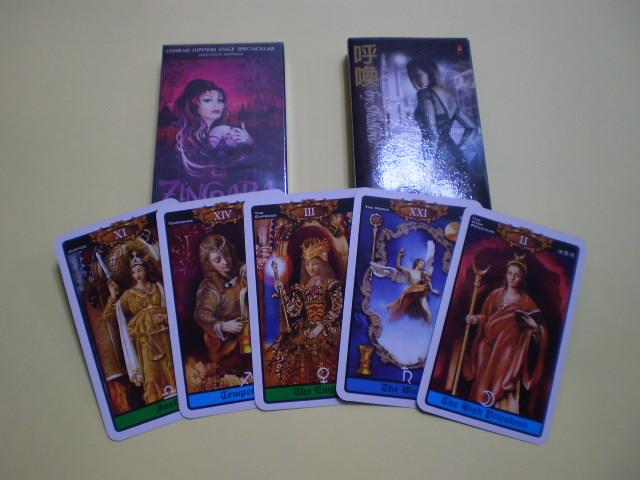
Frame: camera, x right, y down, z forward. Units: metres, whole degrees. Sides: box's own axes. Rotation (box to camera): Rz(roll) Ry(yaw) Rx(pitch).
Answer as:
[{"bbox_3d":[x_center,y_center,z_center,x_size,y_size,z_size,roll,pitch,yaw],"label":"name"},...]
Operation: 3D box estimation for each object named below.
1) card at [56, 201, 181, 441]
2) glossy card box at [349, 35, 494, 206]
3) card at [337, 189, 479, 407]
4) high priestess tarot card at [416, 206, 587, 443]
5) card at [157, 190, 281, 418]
[{"bbox_3d":[-0.097,0.042,0.366,0.073,0.001,0.119,-19,79,-5],"label":"card"},{"bbox_3d":[0.058,-0.068,0.409,0.077,0.018,0.123,-1,68,-1],"label":"glossy card box"},{"bbox_3d":[0.051,0.032,0.371,0.073,0.001,0.119,6,78,0],"label":"card"},{"bbox_3d":[0.102,0.045,0.370,0.073,0.001,0.119,16,78,2],"label":"high priestess tarot card"},{"bbox_3d":[-0.048,0.033,0.369,0.073,0.001,0.119,-9,79,-3],"label":"card"}]

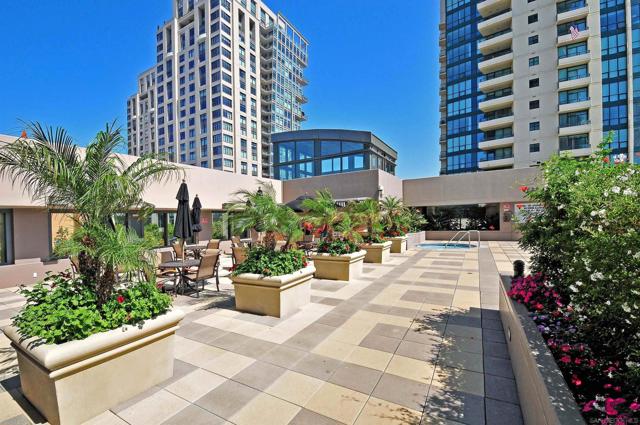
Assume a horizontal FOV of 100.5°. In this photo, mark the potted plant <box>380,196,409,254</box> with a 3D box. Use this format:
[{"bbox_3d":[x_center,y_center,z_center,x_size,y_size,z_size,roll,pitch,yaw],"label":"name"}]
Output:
[{"bbox_3d":[3.401,0.599,12.484,1.320,2.500,1.250,-2,-1,31],"label":"potted plant"}]

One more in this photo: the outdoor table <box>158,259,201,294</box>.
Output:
[{"bbox_3d":[-3.338,1.572,6.585,1.100,0.690,1.100,-2,-1,30],"label":"outdoor table"}]

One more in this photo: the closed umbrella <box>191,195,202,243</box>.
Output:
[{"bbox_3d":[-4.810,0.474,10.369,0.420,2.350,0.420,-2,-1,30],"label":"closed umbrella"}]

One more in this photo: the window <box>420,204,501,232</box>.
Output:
[{"bbox_3d":[8.840,0.320,17.080,4.540,1.720,0.100,-1,-1,30],"label":"window"}]

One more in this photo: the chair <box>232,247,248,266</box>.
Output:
[{"bbox_3d":[-2.196,1.415,7.505,0.620,0.970,0.700,-2,-1,37],"label":"chair"}]

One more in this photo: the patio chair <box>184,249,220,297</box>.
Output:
[{"bbox_3d":[-2.840,1.438,6.408,0.740,1.000,0.630,-2,-1,31],"label":"patio chair"}]

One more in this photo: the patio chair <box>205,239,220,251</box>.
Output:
[{"bbox_3d":[-4.427,1.609,10.852,0.720,1.000,0.620,-2,-1,33],"label":"patio chair"}]

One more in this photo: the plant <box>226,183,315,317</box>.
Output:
[{"bbox_3d":[-0.929,0.660,5.223,1.290,2.350,1.140,-2,-1,31],"label":"plant"}]

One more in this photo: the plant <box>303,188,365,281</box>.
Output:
[{"bbox_3d":[0.500,0.609,7.692,1.350,2.431,1.350,-2,-1,30],"label":"plant"}]

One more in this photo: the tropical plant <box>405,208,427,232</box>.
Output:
[{"bbox_3d":[5.355,0.441,15.191,1.400,1.350,1.300,-2,-1,30],"label":"tropical plant"}]

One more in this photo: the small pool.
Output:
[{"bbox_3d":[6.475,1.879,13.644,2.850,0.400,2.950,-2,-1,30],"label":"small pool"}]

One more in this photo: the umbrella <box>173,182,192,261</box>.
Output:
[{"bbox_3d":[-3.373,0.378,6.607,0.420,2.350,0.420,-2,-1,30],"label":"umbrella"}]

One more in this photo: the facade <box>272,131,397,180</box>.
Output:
[{"bbox_3d":[1.532,-4.162,21.478,8.100,4.300,6.400,-2,-1,31],"label":"facade"}]

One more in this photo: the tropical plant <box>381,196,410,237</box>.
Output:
[{"bbox_3d":[3.392,0.244,12.488,1.300,1.850,1.250,-2,-1,31],"label":"tropical plant"}]

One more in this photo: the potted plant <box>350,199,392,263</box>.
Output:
[{"bbox_3d":[1.968,0.644,10.073,1.330,2.400,1.220,-2,-1,31],"label":"potted plant"}]

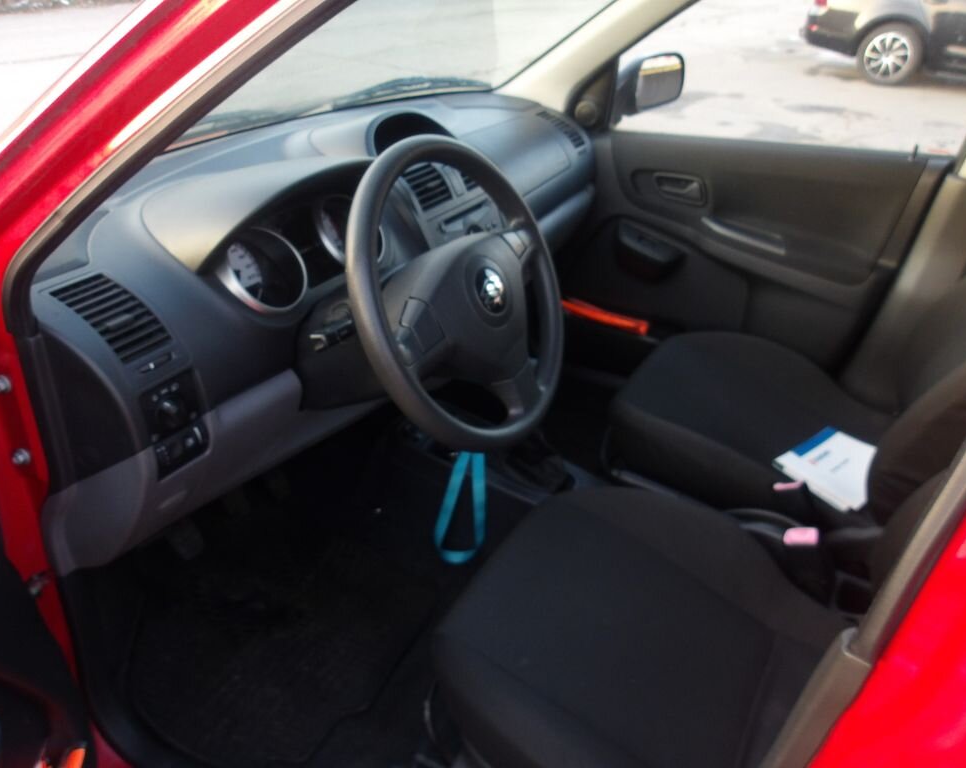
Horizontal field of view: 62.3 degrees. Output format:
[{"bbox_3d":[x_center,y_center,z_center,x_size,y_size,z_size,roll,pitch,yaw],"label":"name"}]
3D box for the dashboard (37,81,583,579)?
[{"bbox_3d":[-0.156,-0.246,1.385,0.410,0.480,1.320,19,34,23],"label":"dashboard"}]

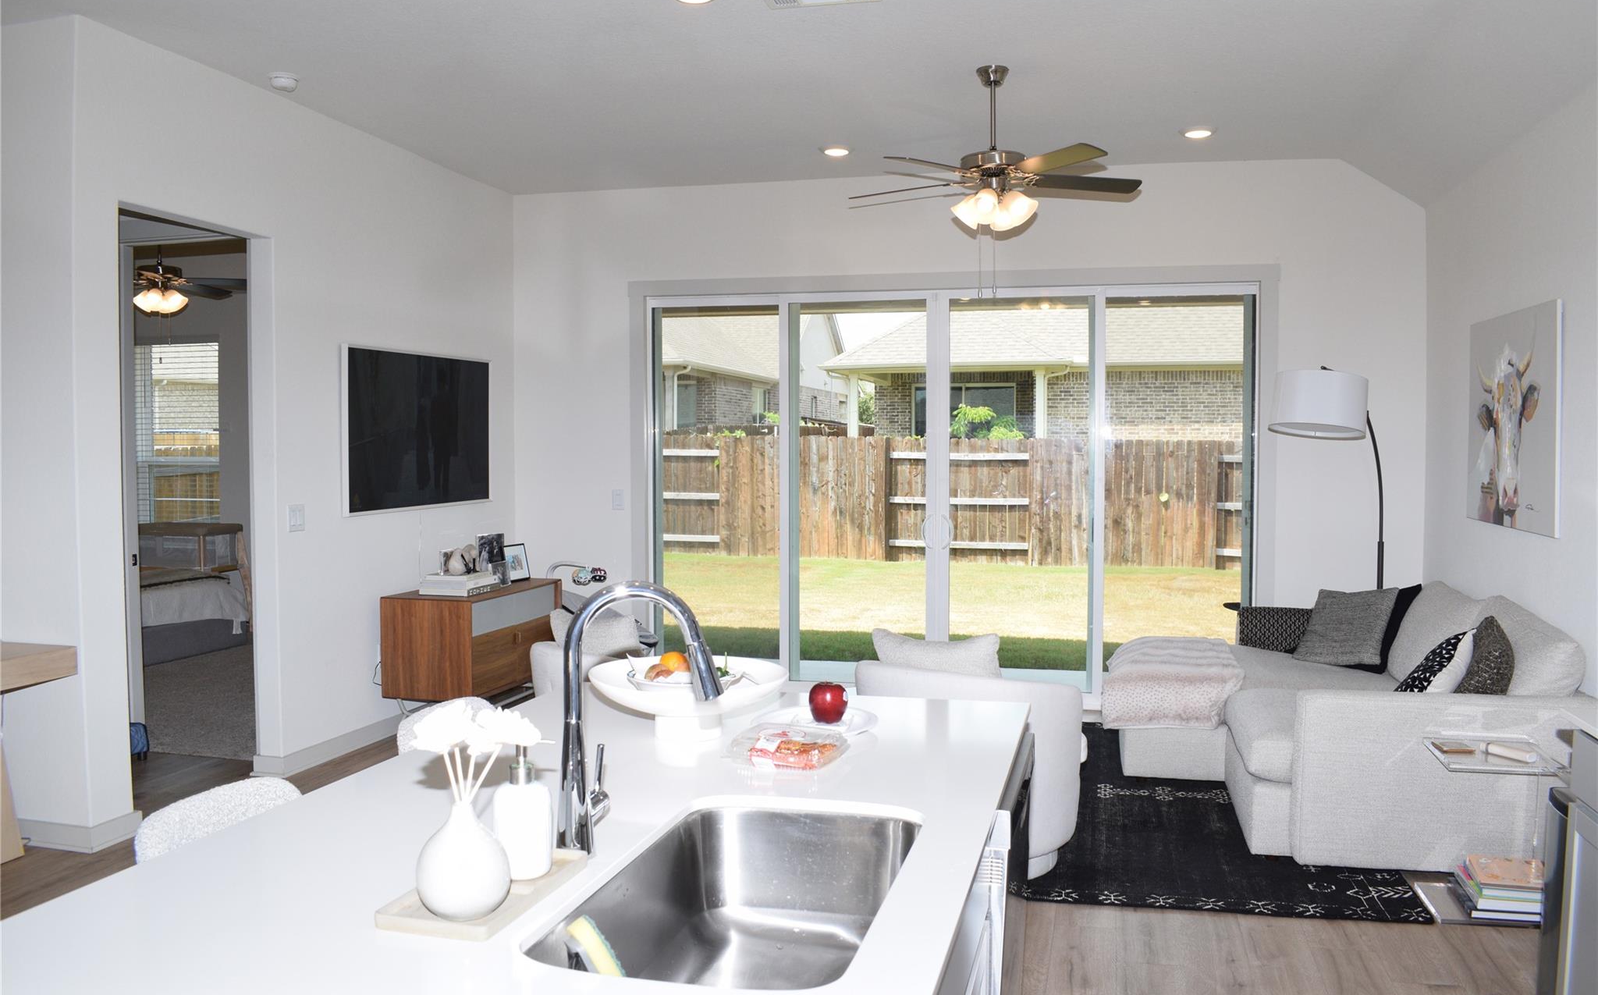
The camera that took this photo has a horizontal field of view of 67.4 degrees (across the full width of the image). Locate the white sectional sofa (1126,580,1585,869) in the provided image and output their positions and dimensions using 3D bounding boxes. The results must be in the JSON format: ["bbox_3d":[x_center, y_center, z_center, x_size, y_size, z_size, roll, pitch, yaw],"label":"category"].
[{"bbox_3d":[2.259,0.877,5.362,1.580,0.925,2.050,1,3,15],"label":"white sectional sofa"}]

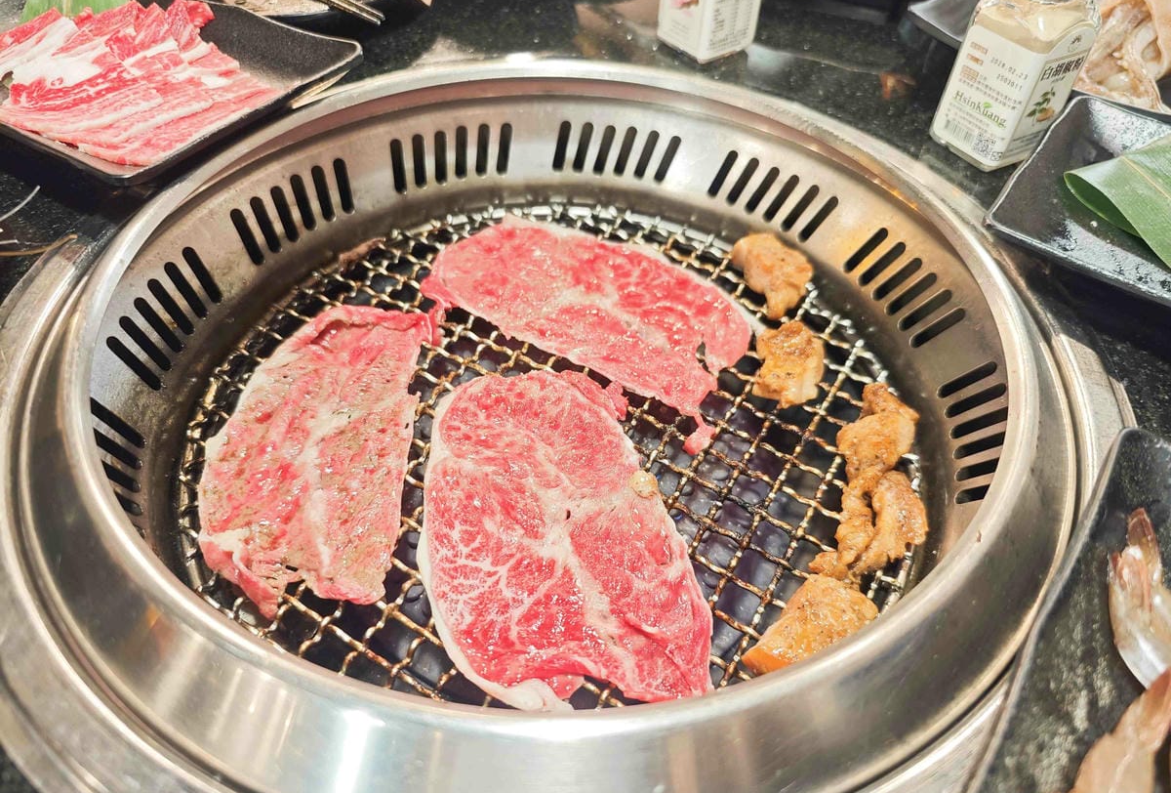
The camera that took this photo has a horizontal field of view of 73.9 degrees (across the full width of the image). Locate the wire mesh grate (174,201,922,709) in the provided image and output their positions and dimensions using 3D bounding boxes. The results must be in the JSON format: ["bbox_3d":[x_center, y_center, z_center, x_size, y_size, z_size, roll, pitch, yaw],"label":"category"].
[{"bbox_3d":[-0.011,0.006,0.342,0.310,0.013,0.310,2,48,-2],"label":"wire mesh grate"}]

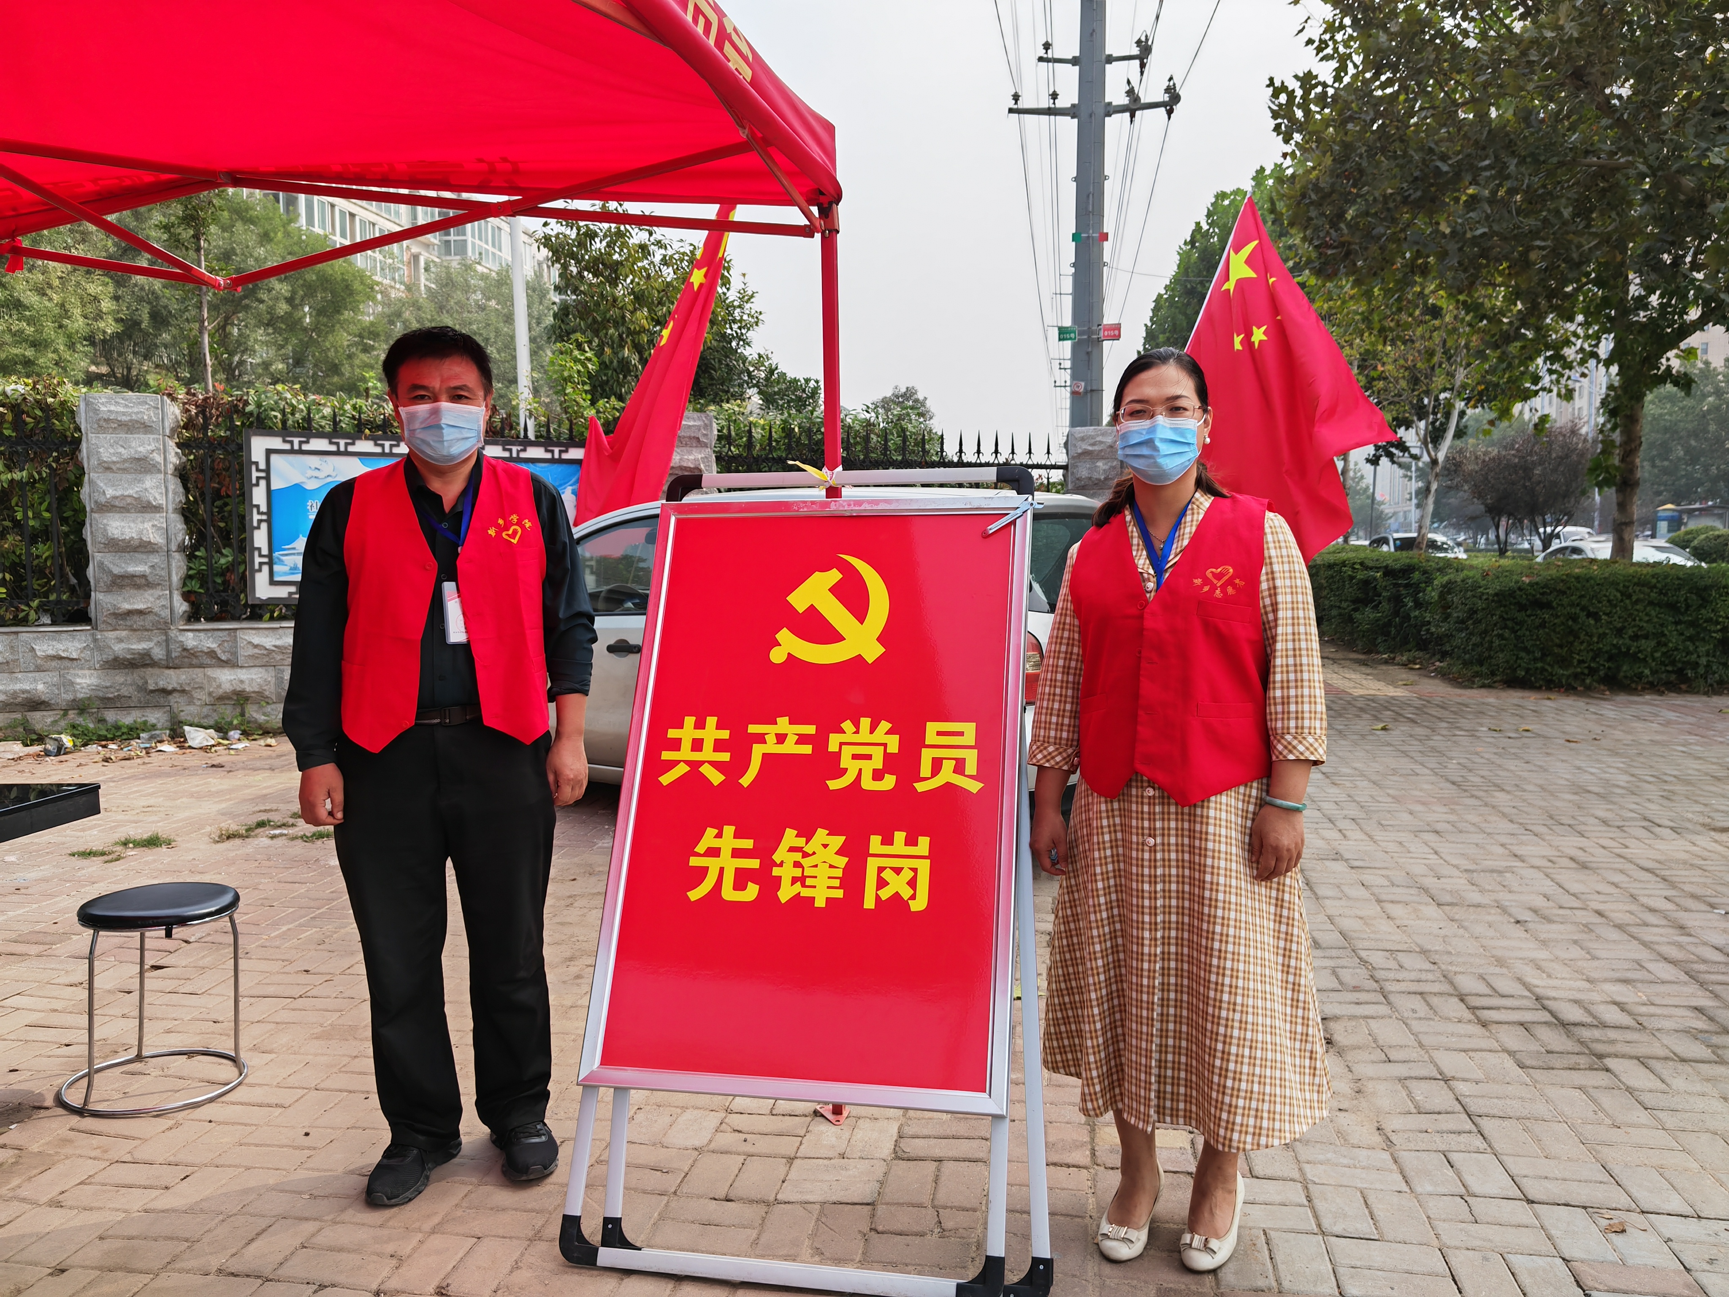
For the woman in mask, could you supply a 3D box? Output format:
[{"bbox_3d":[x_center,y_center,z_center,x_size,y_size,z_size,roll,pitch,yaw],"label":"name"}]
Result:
[{"bbox_3d":[0.575,0.279,2.469,0.530,1.625,0.380,2,5,22],"label":"woman in mask"}]

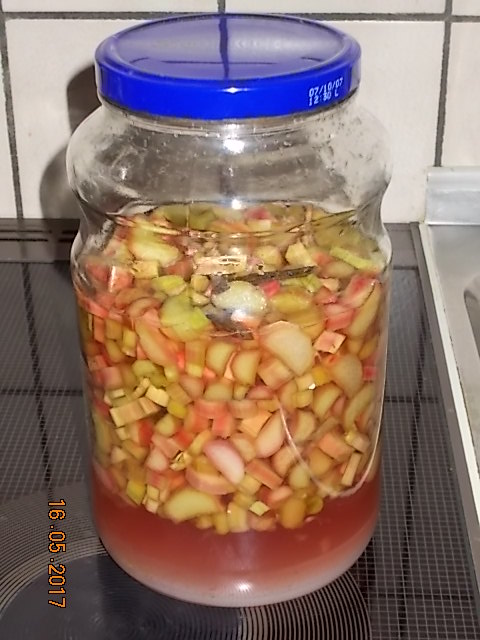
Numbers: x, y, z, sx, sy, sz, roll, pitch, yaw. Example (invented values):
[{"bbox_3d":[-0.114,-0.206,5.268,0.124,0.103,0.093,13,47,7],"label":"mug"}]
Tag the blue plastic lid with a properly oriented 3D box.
[{"bbox_3d":[-0.004,-0.104,0.493,0.106,0.015,0.106,0,27,0],"label":"blue plastic lid"}]

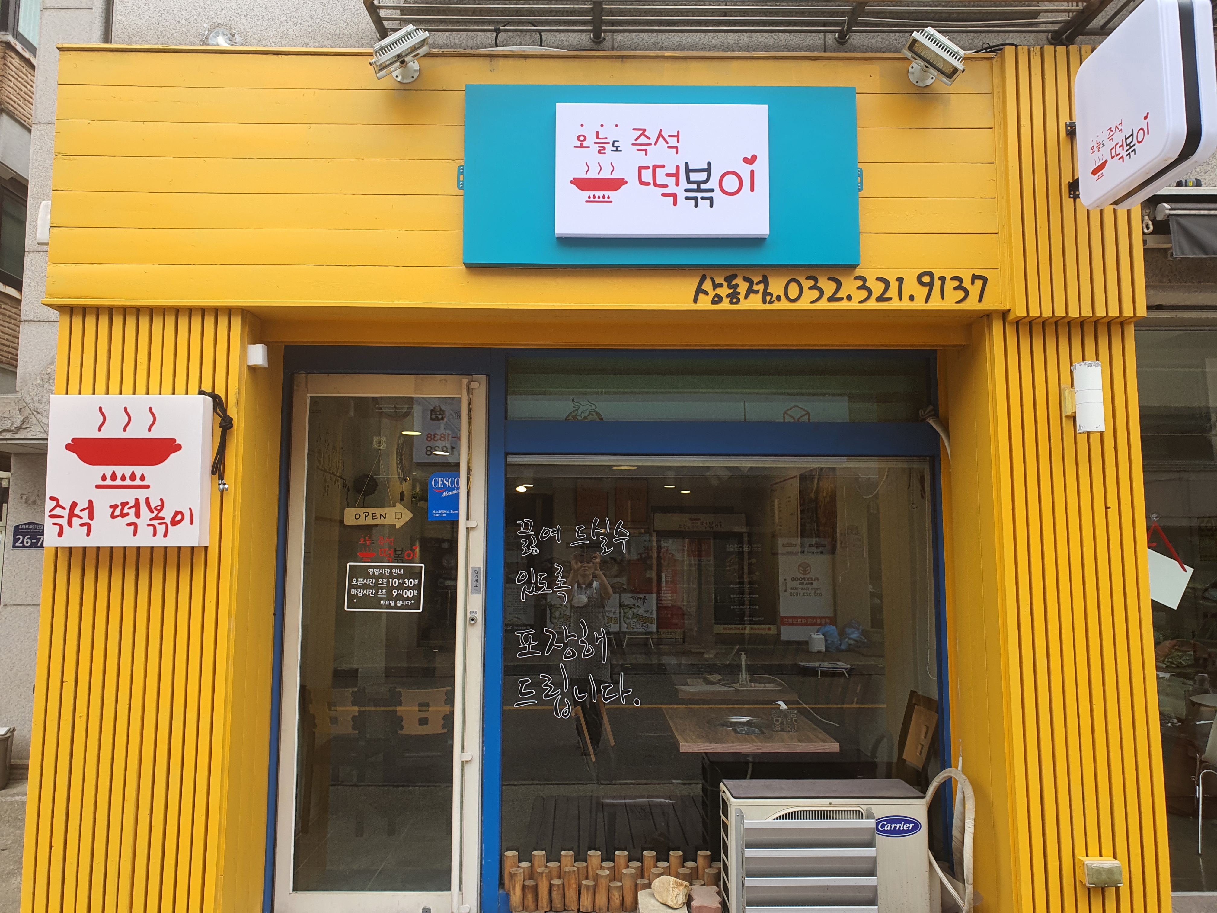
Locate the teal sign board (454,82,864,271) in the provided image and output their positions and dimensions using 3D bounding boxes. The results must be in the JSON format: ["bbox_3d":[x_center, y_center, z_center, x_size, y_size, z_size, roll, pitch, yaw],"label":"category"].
[{"bbox_3d":[0.186,-0.977,3.168,1.361,0.640,0.084,0,-6,-1],"label":"teal sign board"}]

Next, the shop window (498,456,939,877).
[{"bbox_3d":[0.446,0.820,3.630,1.721,1.647,0.069,0,-6,-1],"label":"shop window"}]

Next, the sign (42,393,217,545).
[{"bbox_3d":[-1.620,0.051,3.098,0.509,0.509,0.084,0,-6,-1],"label":"sign"}]

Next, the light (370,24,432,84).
[{"bbox_3d":[-0.709,-1.371,3.138,0.213,0.089,0.174,-30,-5,-4],"label":"light"}]

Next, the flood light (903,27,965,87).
[{"bbox_3d":[1.124,-1.374,3.171,0.213,0.089,0.174,37,-8,3],"label":"flood light"}]

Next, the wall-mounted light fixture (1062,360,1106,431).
[{"bbox_3d":[1.638,-0.199,3.147,0.096,0.233,0.149,0,-6,-1],"label":"wall-mounted light fixture"}]

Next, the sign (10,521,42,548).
[{"bbox_3d":[-3.329,0.458,5.280,0.223,0.162,0.015,0,-6,-1],"label":"sign"}]

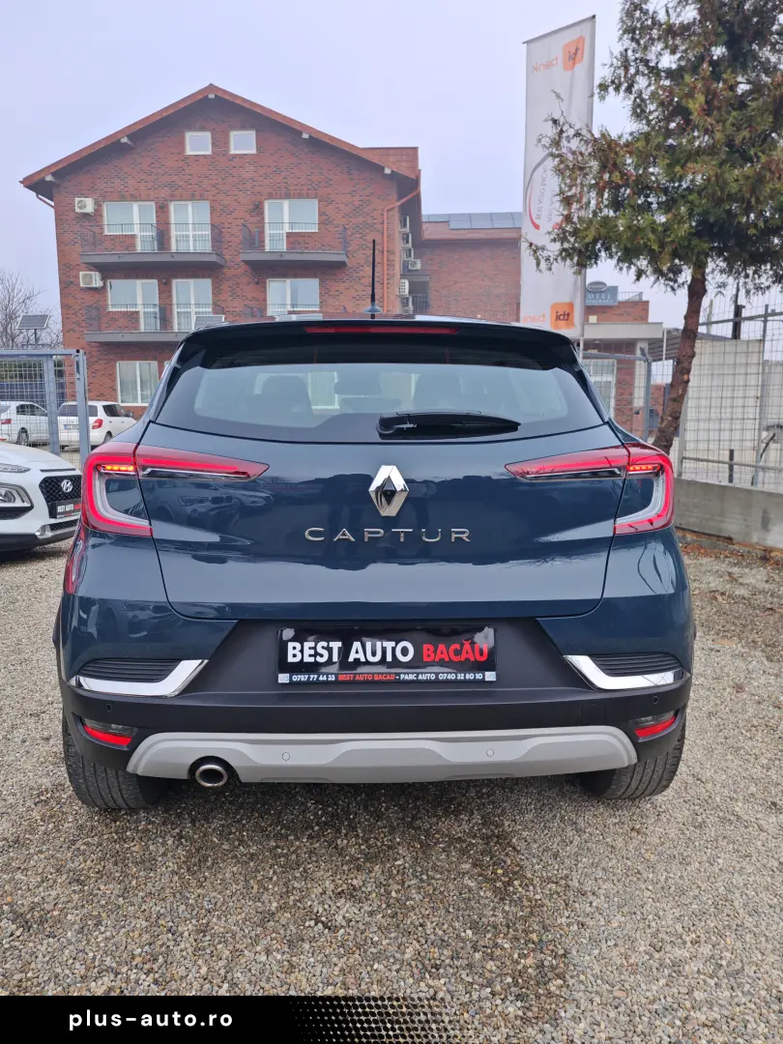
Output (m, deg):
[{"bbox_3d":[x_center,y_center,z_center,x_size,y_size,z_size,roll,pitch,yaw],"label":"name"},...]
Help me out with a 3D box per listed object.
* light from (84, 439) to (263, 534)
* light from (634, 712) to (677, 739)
[{"bbox_3d":[-0.542,-0.088,1.952,0.500,0.235,0.260,1,9,4],"label":"light"},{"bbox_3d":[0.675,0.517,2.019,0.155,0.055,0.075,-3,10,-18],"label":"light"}]

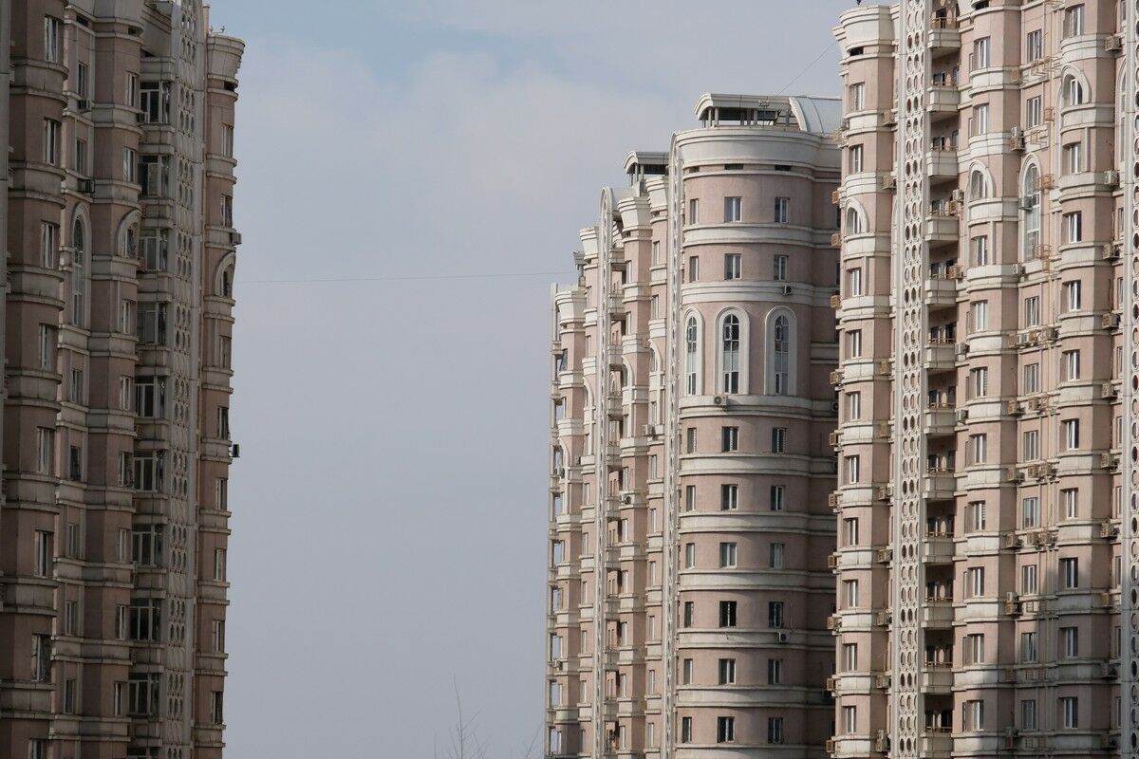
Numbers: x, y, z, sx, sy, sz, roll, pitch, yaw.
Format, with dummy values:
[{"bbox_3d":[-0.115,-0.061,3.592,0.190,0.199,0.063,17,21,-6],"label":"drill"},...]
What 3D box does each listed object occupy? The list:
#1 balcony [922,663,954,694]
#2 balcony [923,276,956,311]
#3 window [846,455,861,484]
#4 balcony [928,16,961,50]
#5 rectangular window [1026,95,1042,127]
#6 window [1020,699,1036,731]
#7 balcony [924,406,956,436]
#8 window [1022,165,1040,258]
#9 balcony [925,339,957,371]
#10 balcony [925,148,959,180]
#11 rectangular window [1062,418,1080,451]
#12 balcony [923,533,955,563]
[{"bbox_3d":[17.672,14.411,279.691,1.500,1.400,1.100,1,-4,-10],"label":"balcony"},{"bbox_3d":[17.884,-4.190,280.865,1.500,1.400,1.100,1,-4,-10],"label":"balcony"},{"bbox_3d":[13.920,4.407,286.000,0.220,1.420,1.350,3,-4,-28],"label":"window"},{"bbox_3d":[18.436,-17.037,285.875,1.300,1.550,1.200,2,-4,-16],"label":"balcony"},{"bbox_3d":[21.934,-12.659,274.812,0.200,1.420,1.800,2,-4,-16],"label":"rectangular window"},{"bbox_3d":[21.510,15.726,272.837,0.200,1.420,1.800,2,-4,-16],"label":"window"},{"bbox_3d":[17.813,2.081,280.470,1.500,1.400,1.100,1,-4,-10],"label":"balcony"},{"bbox_3d":[21.774,-7.899,274.483,0.250,4.300,2.000,2,-4,-16],"label":"window"},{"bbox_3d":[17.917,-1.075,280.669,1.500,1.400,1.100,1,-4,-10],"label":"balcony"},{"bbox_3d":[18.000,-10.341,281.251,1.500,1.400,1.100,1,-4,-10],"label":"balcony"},{"bbox_3d":[22.774,2.478,264.272,0.250,1.420,1.750,2,-4,-19],"label":"rectangular window"},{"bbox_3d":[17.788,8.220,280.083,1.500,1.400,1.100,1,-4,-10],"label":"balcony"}]

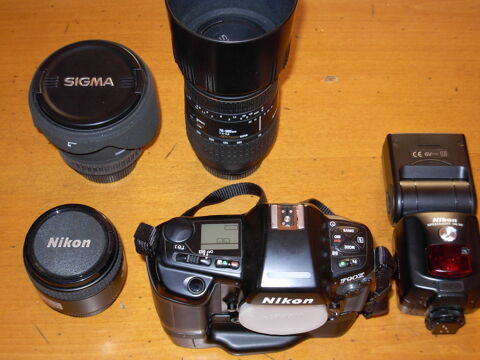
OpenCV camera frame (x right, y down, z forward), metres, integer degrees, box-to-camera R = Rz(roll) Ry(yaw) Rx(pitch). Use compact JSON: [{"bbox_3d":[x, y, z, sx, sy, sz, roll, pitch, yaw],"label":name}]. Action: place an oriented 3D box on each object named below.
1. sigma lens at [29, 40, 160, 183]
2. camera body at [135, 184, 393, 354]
[{"bbox_3d":[-0.115,-0.051,0.730,0.099,0.105,0.099,0,59,0],"label":"sigma lens"},{"bbox_3d":[0.013,0.074,0.643,0.158,0.127,0.071,0,59,0],"label":"camera body"}]

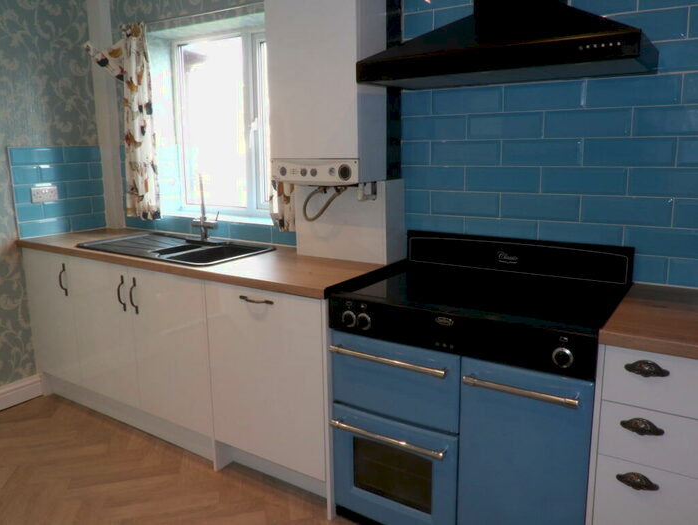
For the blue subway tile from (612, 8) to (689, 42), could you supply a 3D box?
[{"bbox_3d":[0.951,-0.770,1.867,0.300,0.100,0.010,6,13,34],"label":"blue subway tile"}]

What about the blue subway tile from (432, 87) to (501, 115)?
[{"bbox_3d":[0.466,-0.635,2.229,0.300,0.100,0.010,6,13,34],"label":"blue subway tile"}]

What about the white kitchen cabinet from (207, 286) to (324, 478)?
[{"bbox_3d":[-0.176,0.399,2.441,0.595,0.713,0.580,6,13,34],"label":"white kitchen cabinet"}]

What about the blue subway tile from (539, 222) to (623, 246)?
[{"bbox_3d":[0.875,-0.099,2.149,0.300,0.100,0.010,6,13,32],"label":"blue subway tile"}]

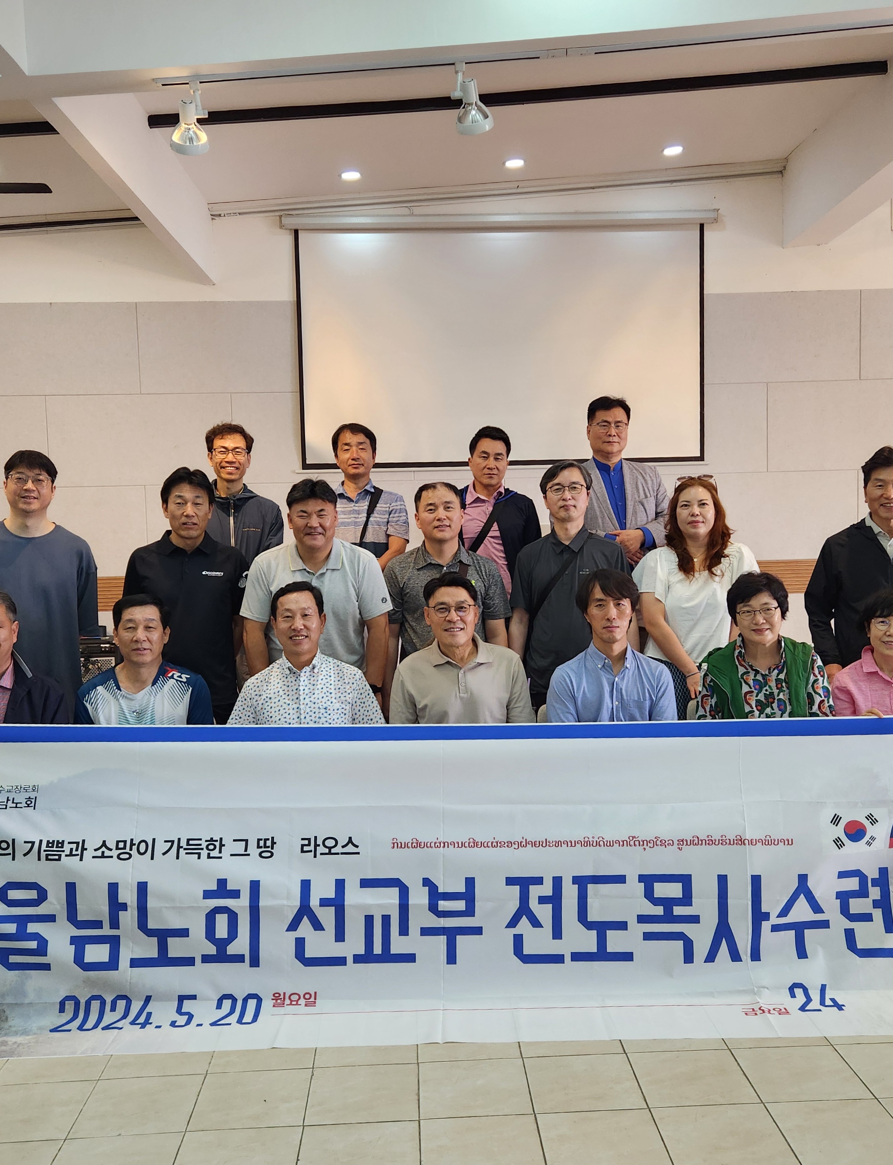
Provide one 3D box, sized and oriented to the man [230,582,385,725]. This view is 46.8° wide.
[{"bbox_3d":[-0.461,0.661,3.502,0.560,1.314,0.680,-2,3,-5],"label":"man"}]

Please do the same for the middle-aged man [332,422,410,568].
[{"bbox_3d":[-0.395,0.108,4.719,0.480,1.665,0.310,-2,3,-2],"label":"middle-aged man"}]

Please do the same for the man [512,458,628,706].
[{"bbox_3d":[0.509,0.382,4.201,0.510,1.748,0.320,-1,3,2],"label":"man"}]

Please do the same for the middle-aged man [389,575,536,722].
[{"bbox_3d":[0.064,0.641,3.524,0.550,1.325,0.680,-2,3,-1],"label":"middle-aged man"}]

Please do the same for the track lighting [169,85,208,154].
[{"bbox_3d":[-0.899,-1.618,3.607,0.130,0.220,0.160,-1,3,1],"label":"track lighting"}]

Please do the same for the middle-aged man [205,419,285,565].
[{"bbox_3d":[-0.945,0.122,4.657,0.480,1.673,0.310,-2,3,-8],"label":"middle-aged man"}]

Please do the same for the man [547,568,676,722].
[{"bbox_3d":[0.593,0.621,3.544,0.500,1.320,0.720,-1,3,3],"label":"man"}]

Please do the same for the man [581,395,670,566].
[{"bbox_3d":[0.764,0.023,4.825,0.540,1.785,0.340,-1,3,6],"label":"man"}]

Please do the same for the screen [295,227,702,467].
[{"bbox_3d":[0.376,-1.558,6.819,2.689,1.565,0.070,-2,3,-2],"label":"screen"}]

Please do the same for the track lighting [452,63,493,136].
[{"bbox_3d":[0.093,-1.712,3.664,0.130,0.220,0.160,-1,3,6],"label":"track lighting"}]

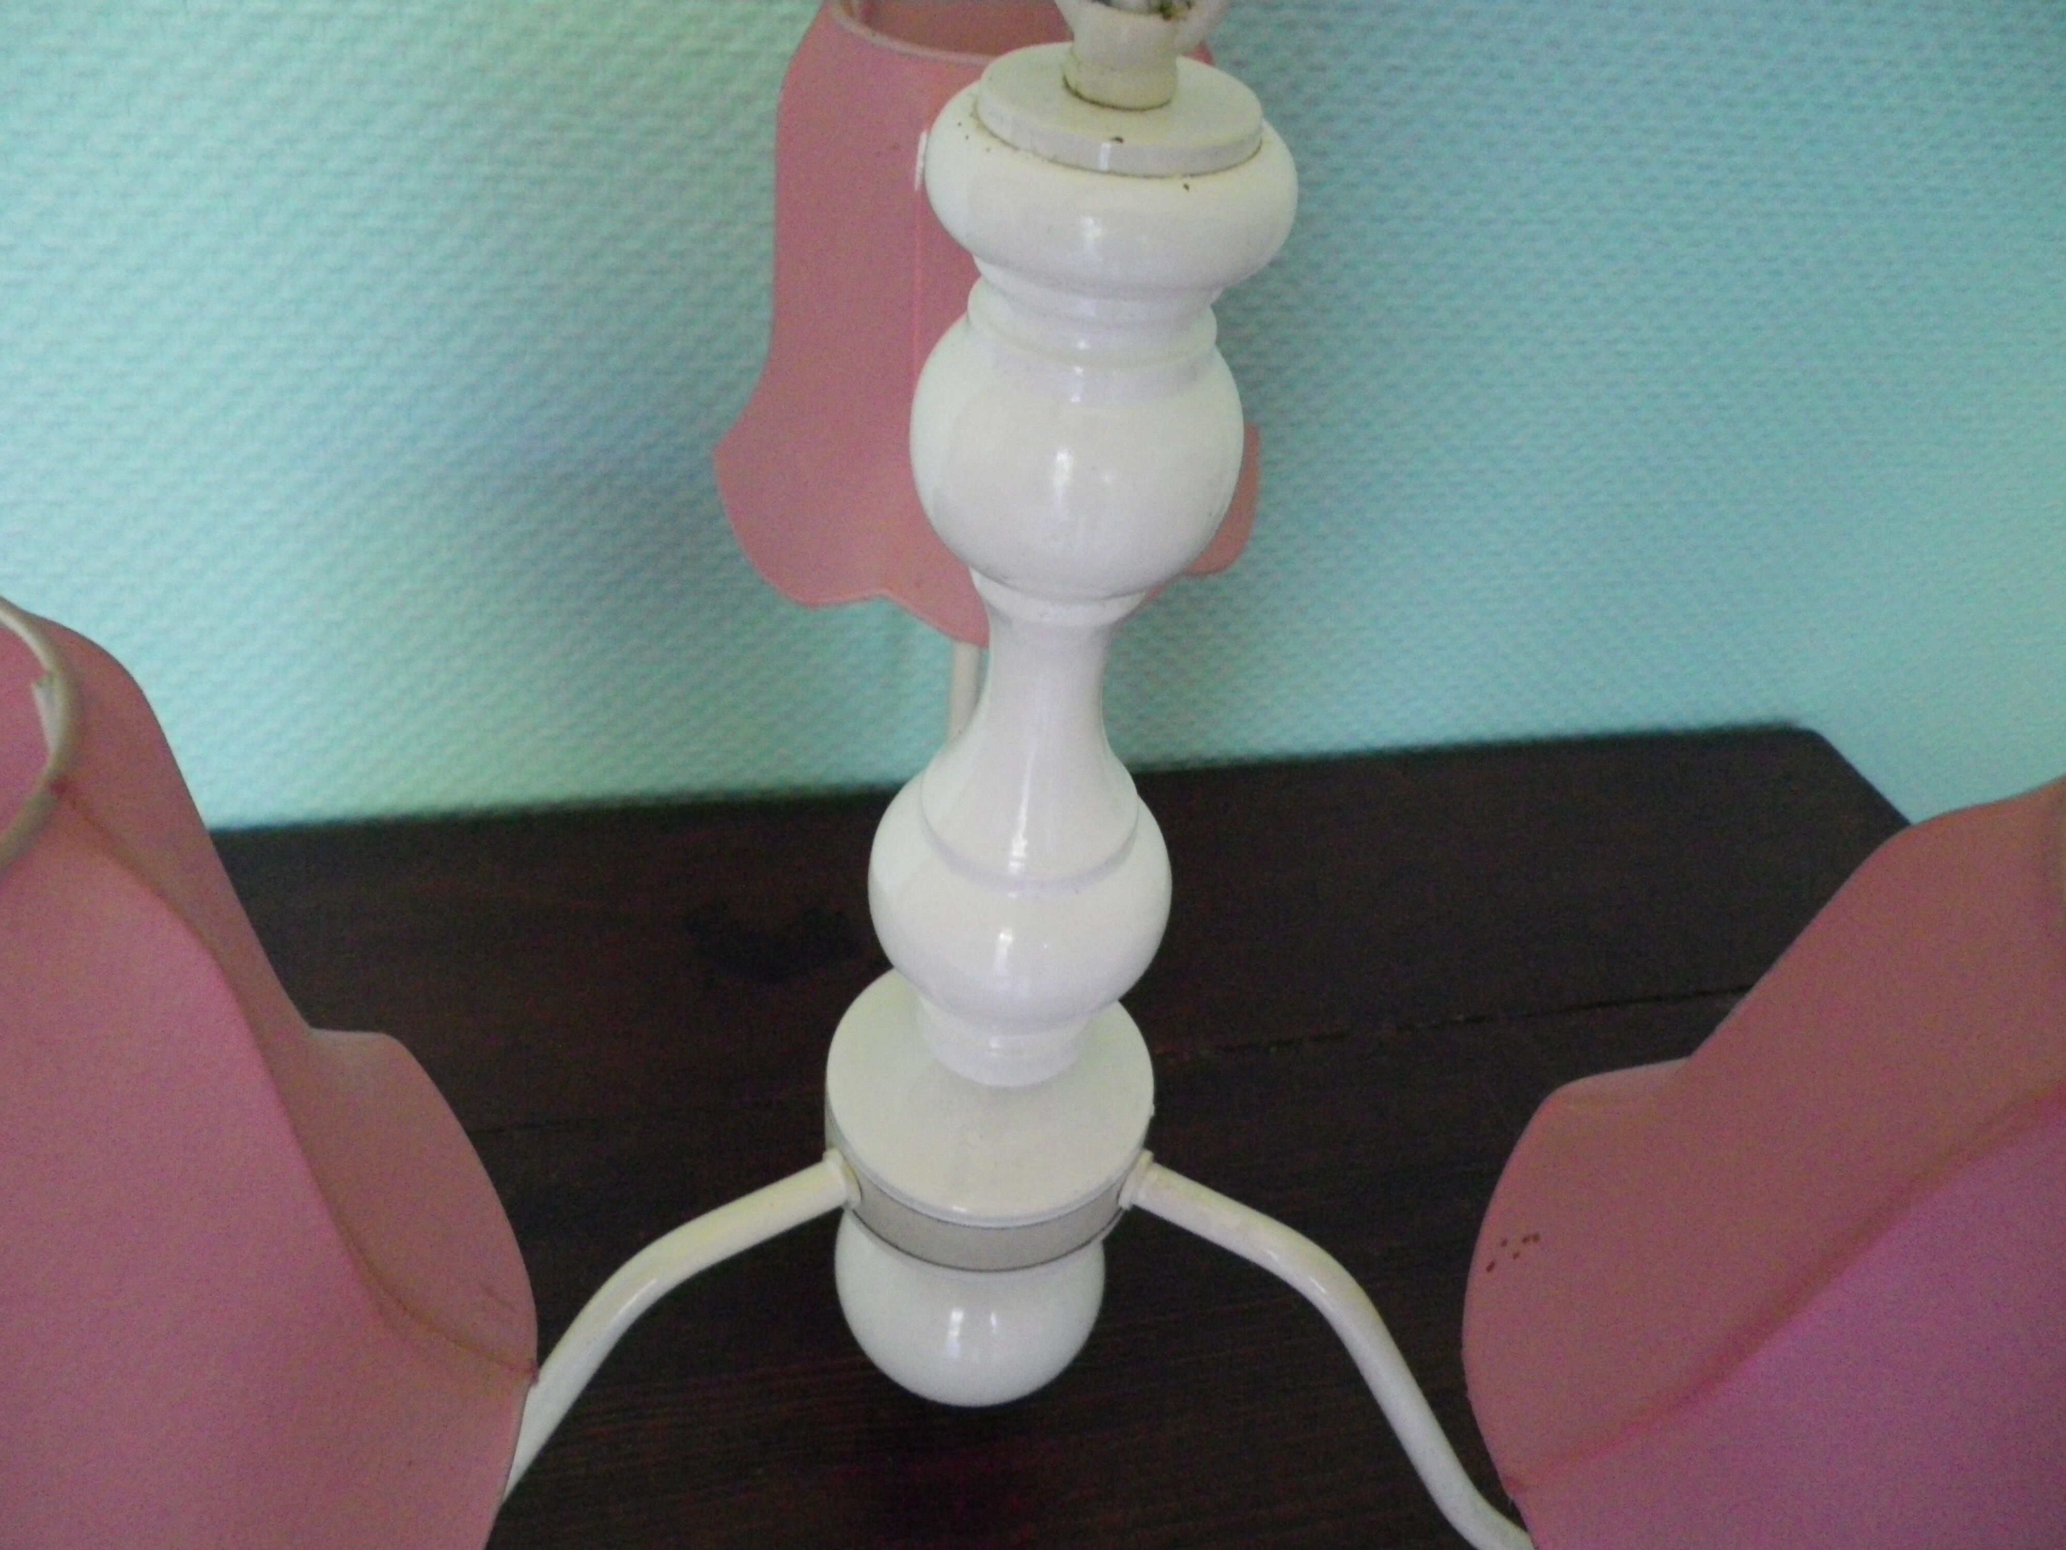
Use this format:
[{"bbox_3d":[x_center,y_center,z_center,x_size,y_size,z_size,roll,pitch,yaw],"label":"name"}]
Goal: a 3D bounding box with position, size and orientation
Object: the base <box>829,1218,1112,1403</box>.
[{"bbox_3d":[-0.013,0.110,0.384,0.062,0.068,0.062,7,41,0],"label":"base"}]

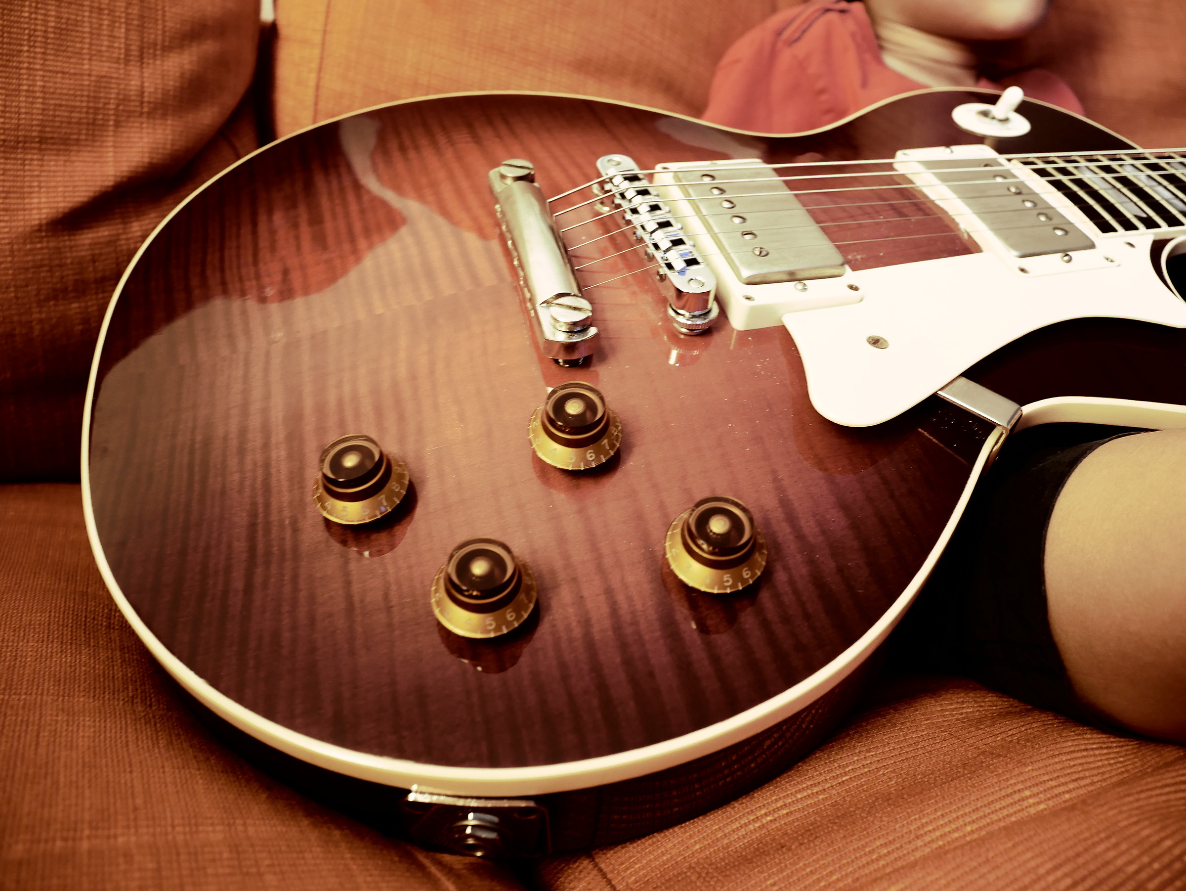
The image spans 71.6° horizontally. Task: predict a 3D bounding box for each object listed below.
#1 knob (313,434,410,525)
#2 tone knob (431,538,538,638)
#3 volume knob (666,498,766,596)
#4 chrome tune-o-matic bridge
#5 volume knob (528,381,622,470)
[{"bbox_3d":[-0.064,0.007,0.222,0.026,0.013,0.026,-13,50,-8],"label":"knob"},{"bbox_3d":[-0.027,0.033,0.201,0.026,0.013,0.026,1,45,-1],"label":"tone knob"},{"bbox_3d":[0.032,0.023,0.206,0.026,0.013,0.026,0,50,0],"label":"volume knob"},{"bbox_3d":[0.020,-0.073,0.286,0.016,0.019,0.088,-14,51,-12],"label":"chrome tune-o-matic bridge"},{"bbox_3d":[-0.005,-0.007,0.225,0.026,0.013,0.026,0,53,-1],"label":"volume knob"}]

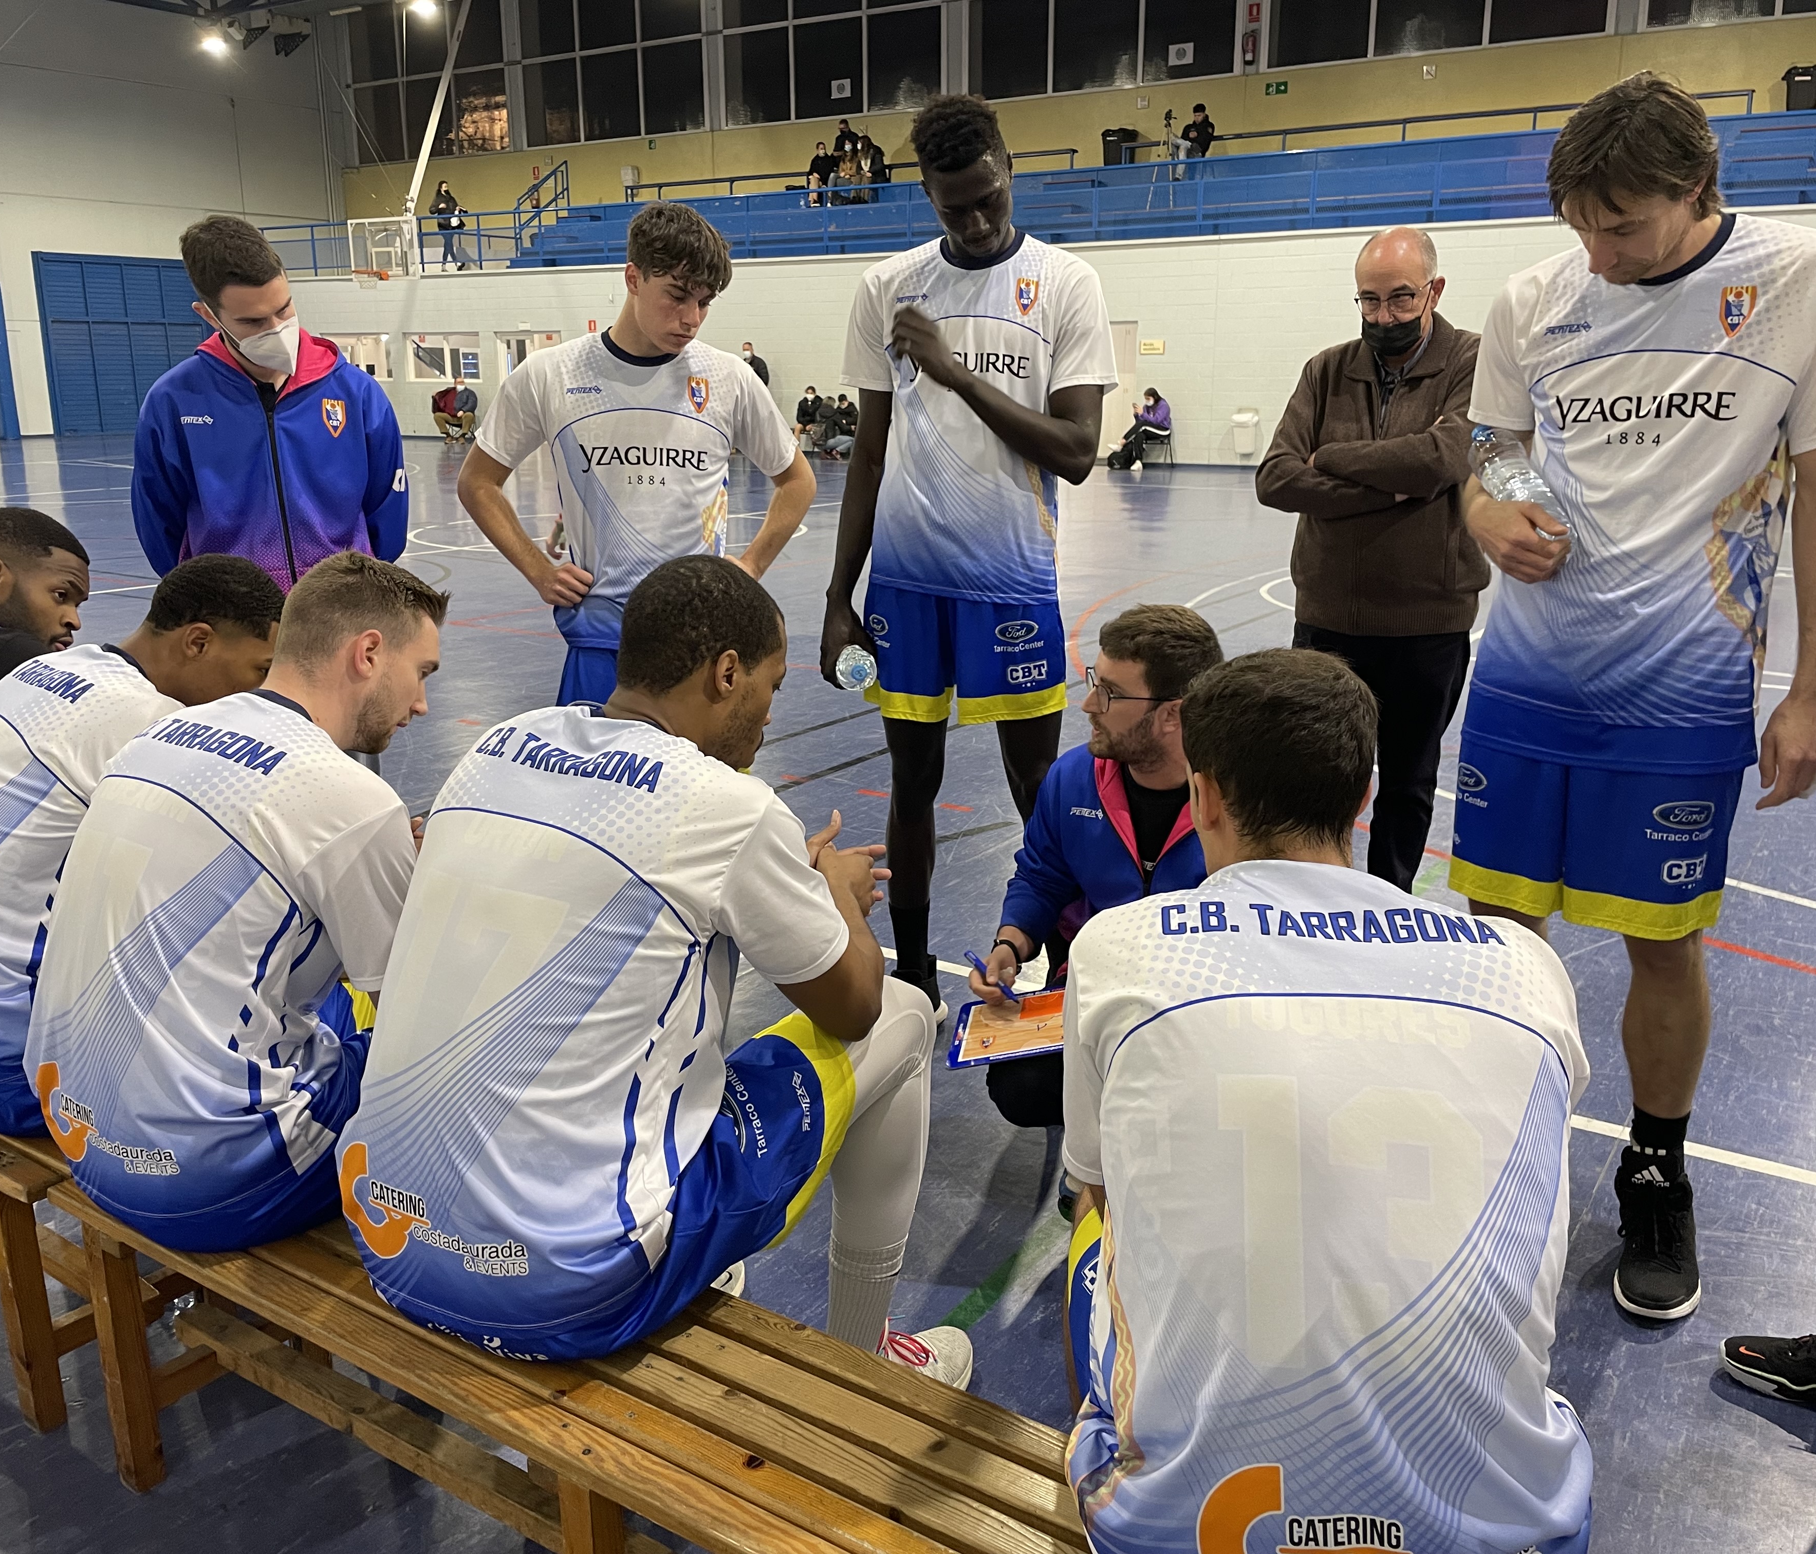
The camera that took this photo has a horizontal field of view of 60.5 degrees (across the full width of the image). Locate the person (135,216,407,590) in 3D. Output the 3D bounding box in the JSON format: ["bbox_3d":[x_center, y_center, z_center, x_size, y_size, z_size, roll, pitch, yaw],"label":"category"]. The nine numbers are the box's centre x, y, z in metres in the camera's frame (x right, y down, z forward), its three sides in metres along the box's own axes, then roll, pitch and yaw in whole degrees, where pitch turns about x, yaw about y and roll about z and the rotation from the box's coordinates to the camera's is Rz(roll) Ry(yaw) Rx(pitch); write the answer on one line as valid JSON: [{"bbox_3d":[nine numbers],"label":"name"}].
[{"bbox_3d":[-1.282,-0.256,3.241,0.550,1.730,0.330,-9,17,-32],"label":"person"}]

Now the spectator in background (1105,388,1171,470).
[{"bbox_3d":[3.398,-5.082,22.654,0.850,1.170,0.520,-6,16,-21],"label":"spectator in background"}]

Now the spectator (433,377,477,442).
[{"bbox_3d":[-9.012,-7.303,30.838,0.850,1.280,0.750,-2,15,-6],"label":"spectator"}]

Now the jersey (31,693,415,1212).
[{"bbox_3d":[-0.889,0.224,2.023,0.520,0.660,0.380,10,5,32],"label":"jersey"}]

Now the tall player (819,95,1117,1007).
[{"bbox_3d":[0.159,-0.468,3.504,0.600,1.990,0.450,2,15,8],"label":"tall player"}]

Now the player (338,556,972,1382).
[{"bbox_3d":[-0.277,0.338,1.957,0.570,1.235,0.820,9,17,32],"label":"player"}]

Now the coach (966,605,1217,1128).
[{"bbox_3d":[0.350,0.253,2.549,0.650,1.080,0.780,8,17,28],"label":"coach"}]

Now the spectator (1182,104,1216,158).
[{"bbox_3d":[4.534,-9.999,24.631,0.740,1.240,0.530,-14,20,-42],"label":"spectator"}]

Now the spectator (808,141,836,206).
[{"bbox_3d":[-1.597,-10.968,28.417,0.500,1.210,0.700,6,16,22],"label":"spectator"}]

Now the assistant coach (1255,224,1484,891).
[{"bbox_3d":[0.970,-0.269,3.311,0.540,1.715,0.380,7,16,24],"label":"assistant coach"}]

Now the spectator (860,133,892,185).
[{"bbox_3d":[-0.645,-11.267,28.848,0.580,1.200,0.720,8,17,28],"label":"spectator"}]

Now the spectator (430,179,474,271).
[{"bbox_3d":[-9.204,-11.079,31.337,0.750,1.670,0.550,7,16,26],"label":"spectator"}]

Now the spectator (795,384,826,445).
[{"bbox_3d":[-1.716,-6.125,26.697,0.500,1.150,0.680,6,16,20],"label":"spectator"}]

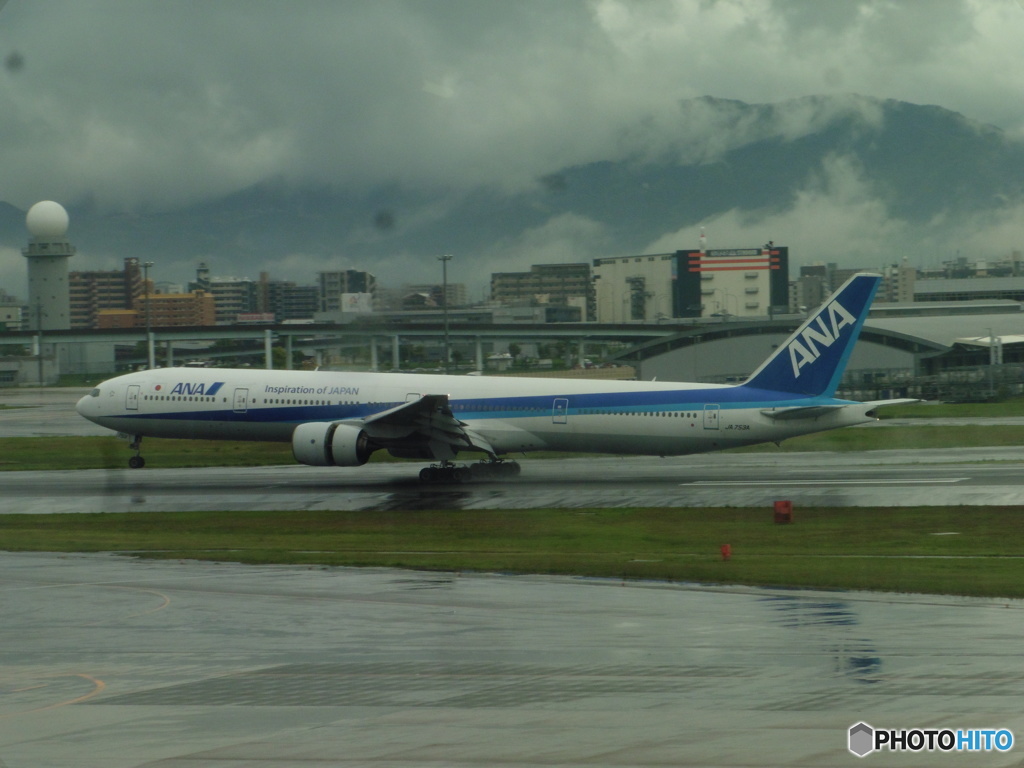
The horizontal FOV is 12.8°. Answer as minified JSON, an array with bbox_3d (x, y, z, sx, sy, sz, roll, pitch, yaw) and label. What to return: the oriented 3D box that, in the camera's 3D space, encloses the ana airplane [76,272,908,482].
[{"bbox_3d":[-3.650,-0.882,387.926,73.900,18.500,60.900,2,2,20],"label":"ana airplane"}]

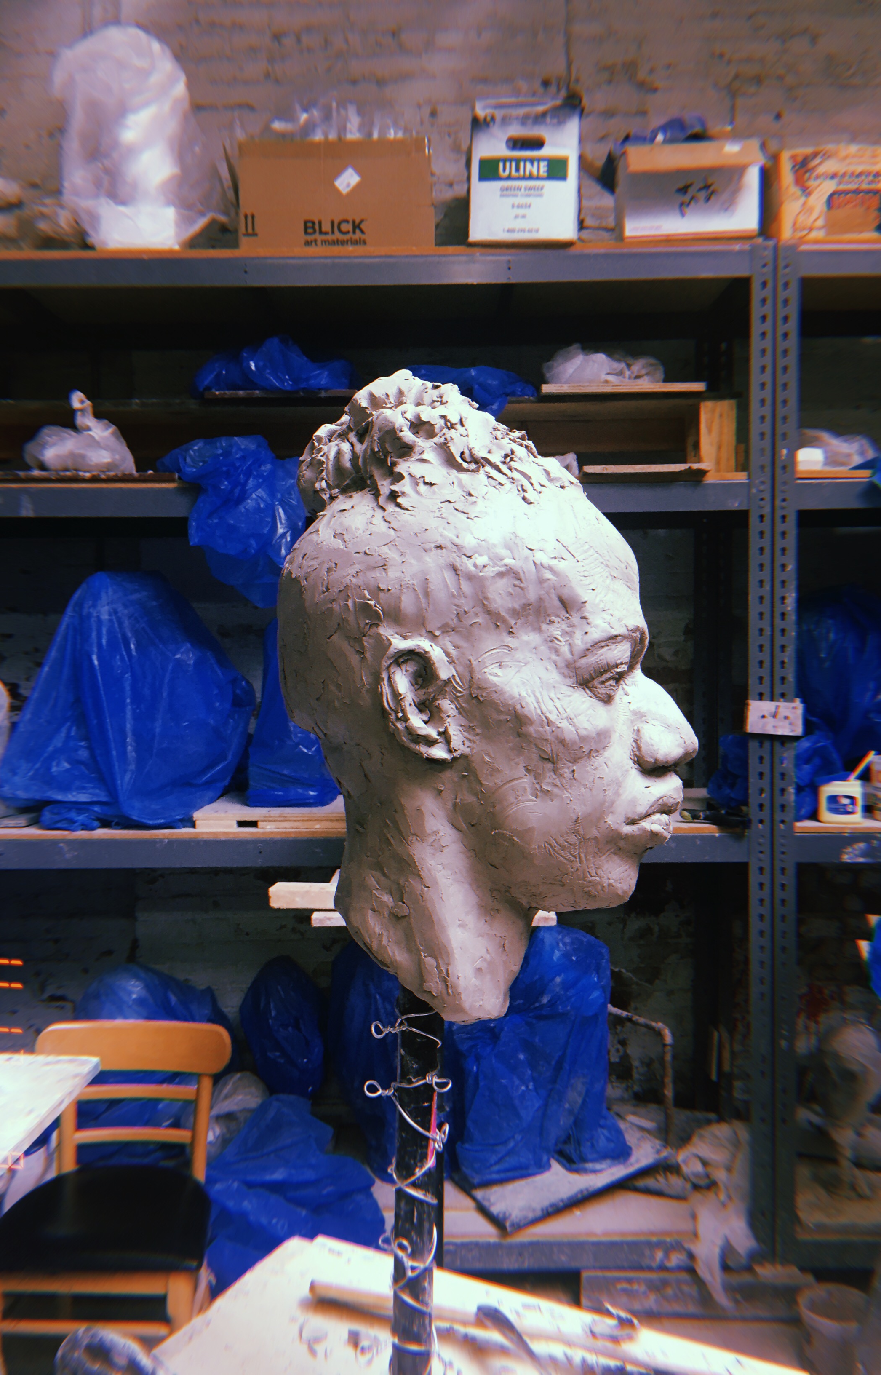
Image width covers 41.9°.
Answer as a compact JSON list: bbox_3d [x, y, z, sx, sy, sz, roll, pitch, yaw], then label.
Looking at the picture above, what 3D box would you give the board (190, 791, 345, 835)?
[{"bbox_3d":[-0.354,0.310,2.993,0.480,0.035,0.430,-1,3,0],"label":"board"}]

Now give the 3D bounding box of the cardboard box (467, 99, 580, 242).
[{"bbox_3d":[0.193,-1.181,2.741,0.247,0.319,0.250,-1,3,0],"label":"cardboard box"}]

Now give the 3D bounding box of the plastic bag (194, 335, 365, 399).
[{"bbox_3d":[-0.415,-0.796,2.912,0.411,0.174,0.280,-1,3,0],"label":"plastic bag"}]

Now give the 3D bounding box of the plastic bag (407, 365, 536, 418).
[{"bbox_3d":[0.066,-0.727,2.869,0.360,0.150,0.300,-1,5,0],"label":"plastic bag"}]

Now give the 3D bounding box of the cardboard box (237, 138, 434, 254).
[{"bbox_3d":[-0.246,-1.170,2.889,0.463,0.274,0.320,-1,3,0],"label":"cardboard box"}]

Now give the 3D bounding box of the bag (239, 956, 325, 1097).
[{"bbox_3d":[-0.444,1.035,3.229,0.235,0.550,0.260,-1,5,0],"label":"bag"}]

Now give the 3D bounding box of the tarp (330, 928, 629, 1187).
[{"bbox_3d":[0.100,0.971,3.165,0.806,0.627,0.400,-1,3,0],"label":"tarp"}]

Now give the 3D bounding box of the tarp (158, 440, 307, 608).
[{"bbox_3d":[-0.490,-0.391,2.746,0.348,0.406,0.260,-1,3,0],"label":"tarp"}]

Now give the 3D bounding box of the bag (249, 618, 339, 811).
[{"bbox_3d":[-0.378,0.053,3.035,0.250,0.482,0.260,-1,5,0],"label":"bag"}]

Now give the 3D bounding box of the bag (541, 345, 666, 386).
[{"bbox_3d":[0.416,-0.807,2.942,0.305,0.127,0.270,-1,5,0],"label":"bag"}]

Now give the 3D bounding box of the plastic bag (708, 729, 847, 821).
[{"bbox_3d":[0.874,0.209,3.010,0.340,0.210,0.270,-1,5,0],"label":"plastic bag"}]

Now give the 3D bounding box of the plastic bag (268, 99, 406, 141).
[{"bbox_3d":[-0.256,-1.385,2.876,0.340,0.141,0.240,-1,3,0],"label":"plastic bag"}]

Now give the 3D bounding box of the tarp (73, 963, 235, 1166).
[{"bbox_3d":[-0.772,1.038,3.119,0.430,0.590,0.420,-1,5,0],"label":"tarp"}]

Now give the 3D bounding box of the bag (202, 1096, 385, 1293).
[{"bbox_3d":[-0.382,1.272,2.999,0.460,0.345,0.450,-1,5,0],"label":"bag"}]

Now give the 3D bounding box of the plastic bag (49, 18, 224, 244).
[{"bbox_3d":[-0.746,-1.330,2.867,0.424,0.607,0.330,-1,3,0],"label":"plastic bag"}]

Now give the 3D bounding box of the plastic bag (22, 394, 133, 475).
[{"bbox_3d":[-0.875,-0.609,2.805,0.269,0.211,0.220,-1,3,0],"label":"plastic bag"}]

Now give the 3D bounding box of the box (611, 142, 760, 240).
[{"bbox_3d":[0.582,-1.147,2.761,0.314,0.203,0.250,0,3,5],"label":"box"}]

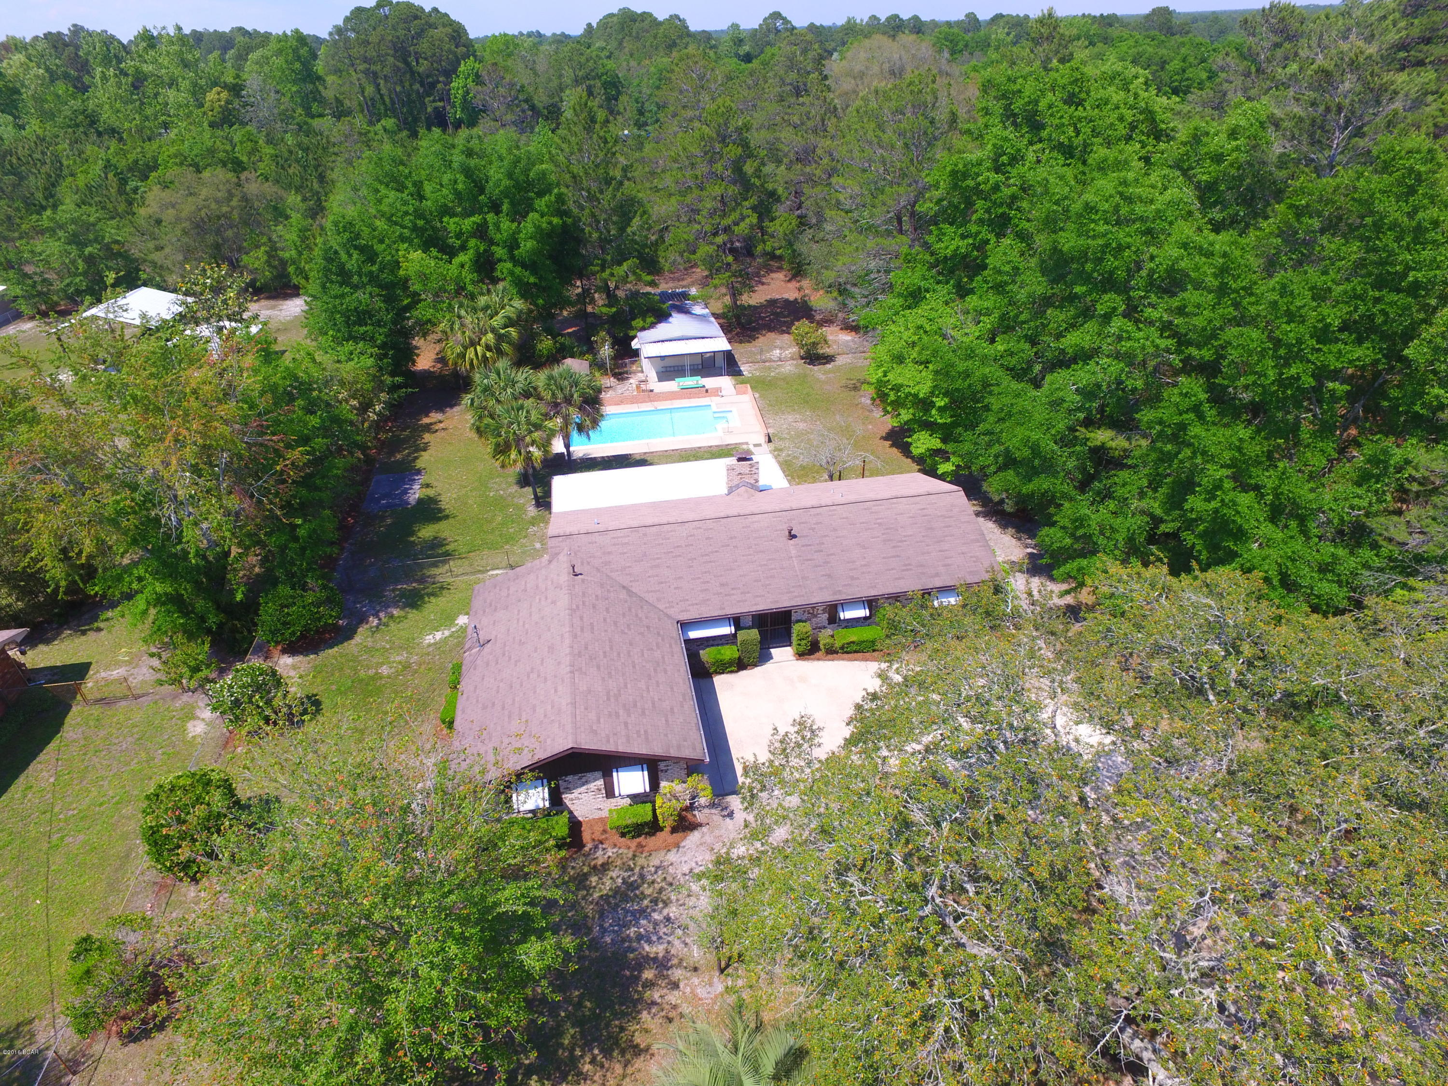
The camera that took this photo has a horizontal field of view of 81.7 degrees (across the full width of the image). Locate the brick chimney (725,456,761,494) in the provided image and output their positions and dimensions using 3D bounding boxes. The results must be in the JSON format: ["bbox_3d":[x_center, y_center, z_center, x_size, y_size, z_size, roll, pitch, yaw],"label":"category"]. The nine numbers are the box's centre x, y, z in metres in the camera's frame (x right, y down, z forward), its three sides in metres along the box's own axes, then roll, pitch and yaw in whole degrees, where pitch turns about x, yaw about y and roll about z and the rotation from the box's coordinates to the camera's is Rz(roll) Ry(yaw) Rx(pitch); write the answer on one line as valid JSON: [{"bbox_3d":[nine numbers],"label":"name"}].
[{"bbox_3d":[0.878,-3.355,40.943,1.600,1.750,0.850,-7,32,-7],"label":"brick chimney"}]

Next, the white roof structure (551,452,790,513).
[{"bbox_3d":[-2.860,-2.189,44.127,11.970,2.525,4.343,-7,32,-7],"label":"white roof structure"}]

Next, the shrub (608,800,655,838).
[{"bbox_3d":[-2.924,8.876,26.707,1.400,0.620,0.780,-7,32,-7],"label":"shrub"}]

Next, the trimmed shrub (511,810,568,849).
[{"bbox_3d":[-5.816,9.197,26.289,1.950,0.680,1.000,-7,32,-7],"label":"trimmed shrub"}]

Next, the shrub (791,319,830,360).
[{"bbox_3d":[6.666,-15.587,64.821,3.030,3.030,3.030,-1,32,1],"label":"shrub"}]

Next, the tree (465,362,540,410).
[{"bbox_3d":[-12.122,-6.348,46.872,4.545,7.273,4.545,-7,32,-7],"label":"tree"}]

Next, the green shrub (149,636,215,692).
[{"bbox_3d":[-21.176,4.737,32.773,2.000,2.350,1.900,-7,32,-7],"label":"green shrub"}]

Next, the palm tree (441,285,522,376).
[{"bbox_3d":[-17.356,-14.935,60.990,5.758,7.374,5.758,-7,32,-7],"label":"palm tree"}]

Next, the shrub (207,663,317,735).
[{"bbox_3d":[-17.544,5.702,31.057,2.800,2.300,2.750,-7,32,-7],"label":"shrub"}]

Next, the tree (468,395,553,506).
[{"bbox_3d":[-11.266,-4.660,44.952,4.646,6.364,4.646,-7,32,-7],"label":"tree"}]

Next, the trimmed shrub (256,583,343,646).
[{"bbox_3d":[-17.974,3.022,35.516,3.300,2.200,3.200,-7,32,-7],"label":"trimmed shrub"}]

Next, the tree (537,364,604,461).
[{"bbox_3d":[-8.690,-6.981,48.376,4.040,6.566,4.040,-7,32,-7],"label":"tree"}]

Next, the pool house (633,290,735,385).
[{"bbox_3d":[-4.166,-17.198,68.143,6.768,2.929,15.758,-7,32,-7],"label":"pool house"}]

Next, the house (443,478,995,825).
[{"bbox_3d":[0.723,2.450,34.721,22.020,4.293,17.529,-7,32,-7],"label":"house"}]

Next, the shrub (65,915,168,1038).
[{"bbox_3d":[-16.039,11.579,21.932,1.800,1.800,2.400,-7,32,-7],"label":"shrub"}]

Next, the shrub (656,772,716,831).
[{"bbox_3d":[-1.236,8.243,26.753,1.850,1.550,1.450,-7,32,-7],"label":"shrub"}]

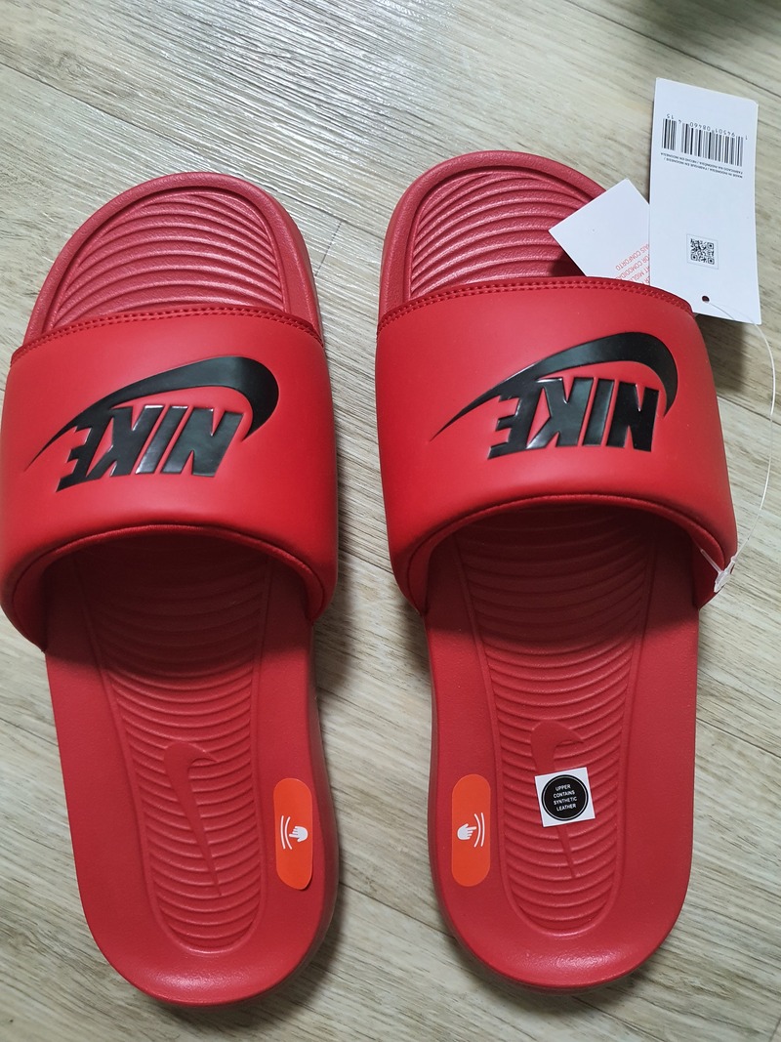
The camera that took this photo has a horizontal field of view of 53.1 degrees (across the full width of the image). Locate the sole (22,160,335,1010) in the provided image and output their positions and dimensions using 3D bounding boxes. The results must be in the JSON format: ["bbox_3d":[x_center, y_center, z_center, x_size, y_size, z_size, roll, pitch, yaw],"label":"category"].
[{"bbox_3d":[-0.073,0.025,0.295,0.108,0.031,0.303,-4,89,1],"label":"sole"}]

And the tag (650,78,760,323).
[{"bbox_3d":[0.120,-0.122,0.295,0.044,0.002,0.096,7,77,-8],"label":"tag"}]

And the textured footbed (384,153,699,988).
[{"bbox_3d":[0.056,0.016,0.293,0.108,0.029,0.302,-3,89,1],"label":"textured footbed"}]

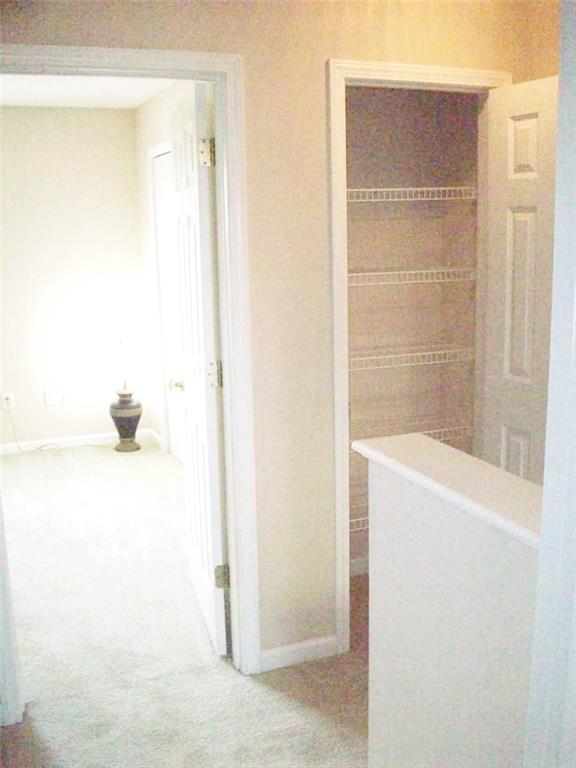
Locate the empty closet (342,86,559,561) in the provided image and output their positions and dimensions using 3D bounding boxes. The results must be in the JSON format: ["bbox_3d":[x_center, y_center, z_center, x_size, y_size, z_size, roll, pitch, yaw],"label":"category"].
[{"bbox_3d":[0.440,-0.081,3.317,0.730,2.050,0.620,-5,11,-20],"label":"empty closet"}]

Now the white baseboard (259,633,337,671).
[{"bbox_3d":[0.044,0.989,3.022,0.306,0.083,0.017,-5,11,-20],"label":"white baseboard"}]

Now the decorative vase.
[{"bbox_3d":[-1.209,0.256,6.096,0.236,0.456,0.236,-5,11,-20],"label":"decorative vase"}]

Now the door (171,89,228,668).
[{"bbox_3d":[-0.368,-0.051,3.242,0.038,2.032,0.762,-4,11,-14],"label":"door"}]

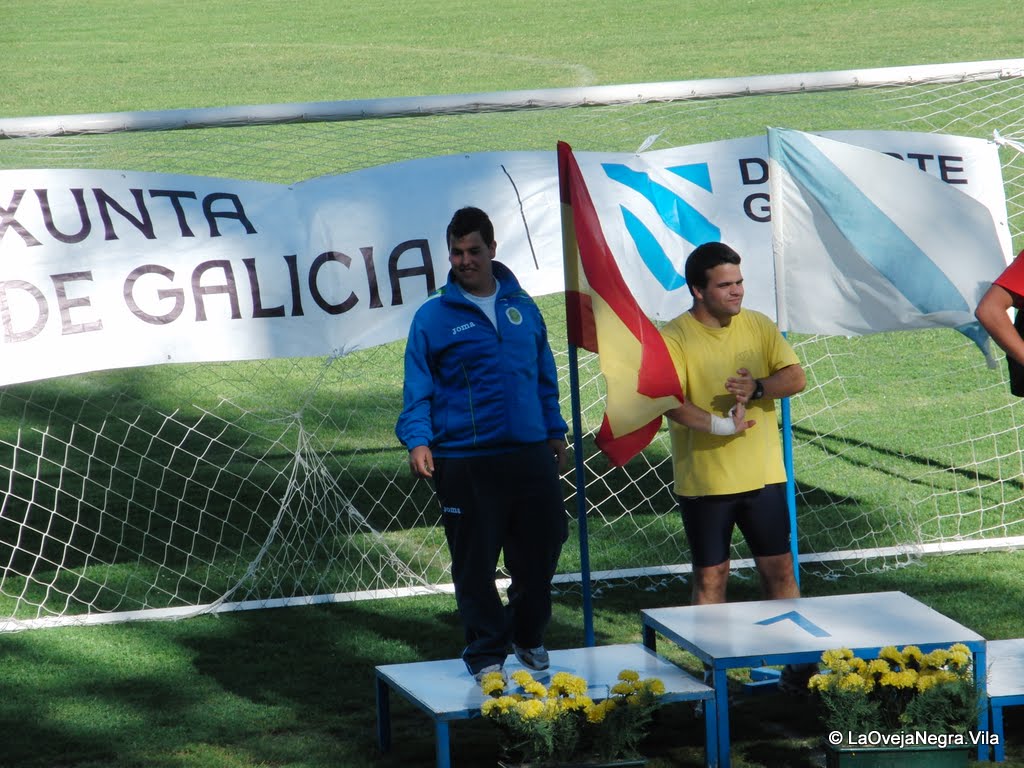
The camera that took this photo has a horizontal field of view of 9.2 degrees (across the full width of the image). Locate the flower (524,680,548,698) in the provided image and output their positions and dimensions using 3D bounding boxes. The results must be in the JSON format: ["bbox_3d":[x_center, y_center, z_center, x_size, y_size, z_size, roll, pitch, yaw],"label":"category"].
[{"bbox_3d":[0.085,1.103,22.850,0.090,0.062,0.085,-2,8,0],"label":"flower"}]

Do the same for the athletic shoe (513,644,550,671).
[{"bbox_3d":[0.077,1.016,23.770,0.110,0.120,0.280,-4,8,-17],"label":"athletic shoe"}]

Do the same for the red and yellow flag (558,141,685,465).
[{"bbox_3d":[0.428,-0.319,24.750,0.500,1.250,0.280,-1,8,10],"label":"red and yellow flag"}]

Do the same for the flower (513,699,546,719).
[{"bbox_3d":[0.063,1.169,22.812,0.110,0.070,0.090,-3,8,-10],"label":"flower"}]

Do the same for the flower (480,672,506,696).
[{"bbox_3d":[-0.067,1.084,22.834,0.092,0.080,0.088,-2,8,0],"label":"flower"}]

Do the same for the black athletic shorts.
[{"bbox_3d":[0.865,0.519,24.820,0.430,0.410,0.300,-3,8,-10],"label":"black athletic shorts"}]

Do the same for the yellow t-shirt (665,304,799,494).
[{"bbox_3d":[0.846,0.072,24.750,0.550,0.700,0.330,-3,8,-10],"label":"yellow t-shirt"}]

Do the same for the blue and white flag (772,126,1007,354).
[{"bbox_3d":[1.480,-0.545,24.750,0.920,0.870,0.270,-3,7,0],"label":"blue and white flag"}]

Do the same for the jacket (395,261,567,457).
[{"bbox_3d":[-0.117,-0.094,23.420,0.620,0.700,0.360,-4,8,-17],"label":"jacket"}]

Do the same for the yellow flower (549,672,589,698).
[{"bbox_3d":[0.204,1.086,22.875,0.135,0.078,0.095,-3,8,-10],"label":"yellow flower"}]

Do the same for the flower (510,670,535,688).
[{"bbox_3d":[0.038,1.067,22.866,0.085,0.062,0.085,-3,8,-10],"label":"flower"}]

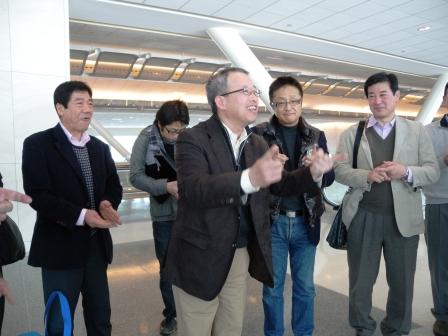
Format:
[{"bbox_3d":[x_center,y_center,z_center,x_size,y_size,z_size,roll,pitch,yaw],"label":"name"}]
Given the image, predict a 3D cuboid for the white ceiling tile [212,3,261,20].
[{"bbox_3d":[0.207,-2.525,5.855,0.600,0.030,0.600,-3,3,-31],"label":"white ceiling tile"}]

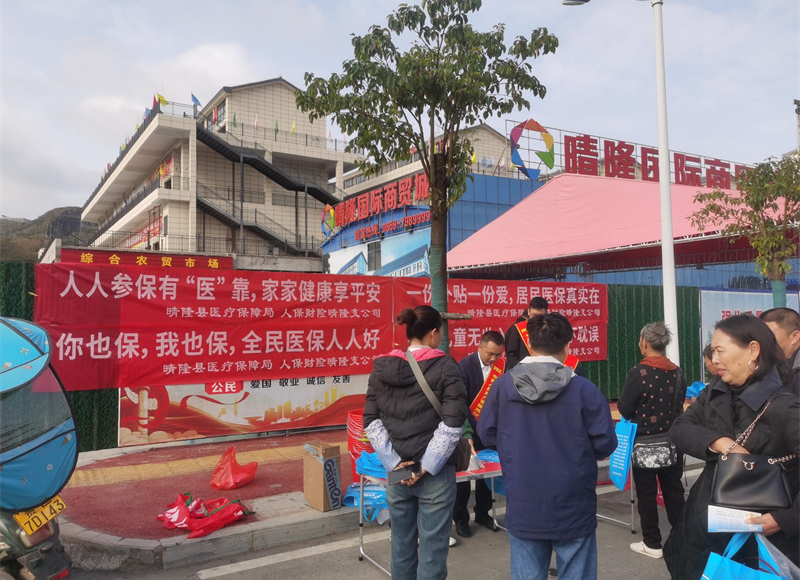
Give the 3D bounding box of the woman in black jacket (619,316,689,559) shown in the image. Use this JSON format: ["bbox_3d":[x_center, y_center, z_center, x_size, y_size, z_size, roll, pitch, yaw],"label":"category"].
[{"bbox_3d":[1.750,1.016,4.378,0.470,1.570,0.330,2,-3,-30],"label":"woman in black jacket"}]

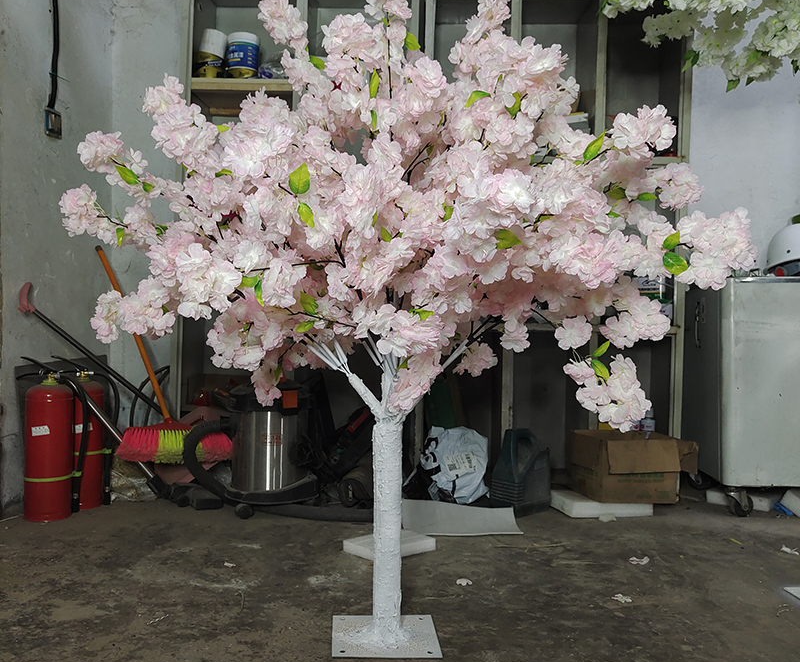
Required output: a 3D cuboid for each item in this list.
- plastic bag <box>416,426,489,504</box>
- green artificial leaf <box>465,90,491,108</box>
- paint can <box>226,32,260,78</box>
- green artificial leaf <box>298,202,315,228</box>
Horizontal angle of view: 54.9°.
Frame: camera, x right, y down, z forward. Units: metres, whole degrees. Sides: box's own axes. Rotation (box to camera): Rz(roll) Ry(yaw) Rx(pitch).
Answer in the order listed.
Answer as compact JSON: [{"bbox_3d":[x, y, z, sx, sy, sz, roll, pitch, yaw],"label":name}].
[{"bbox_3d":[0.199,0.506,2.920,0.270,0.295,0.210,1,1,0],"label":"plastic bag"},{"bbox_3d":[0.161,-0.482,1.600,0.053,0.037,0.035,1,1,0],"label":"green artificial leaf"},{"bbox_3d":[-0.616,-1.074,3.030,0.122,0.182,0.122,1,1,0],"label":"paint can"},{"bbox_3d":[-0.176,-0.220,1.460,0.032,0.058,0.020,-28,0,-17],"label":"green artificial leaf"}]

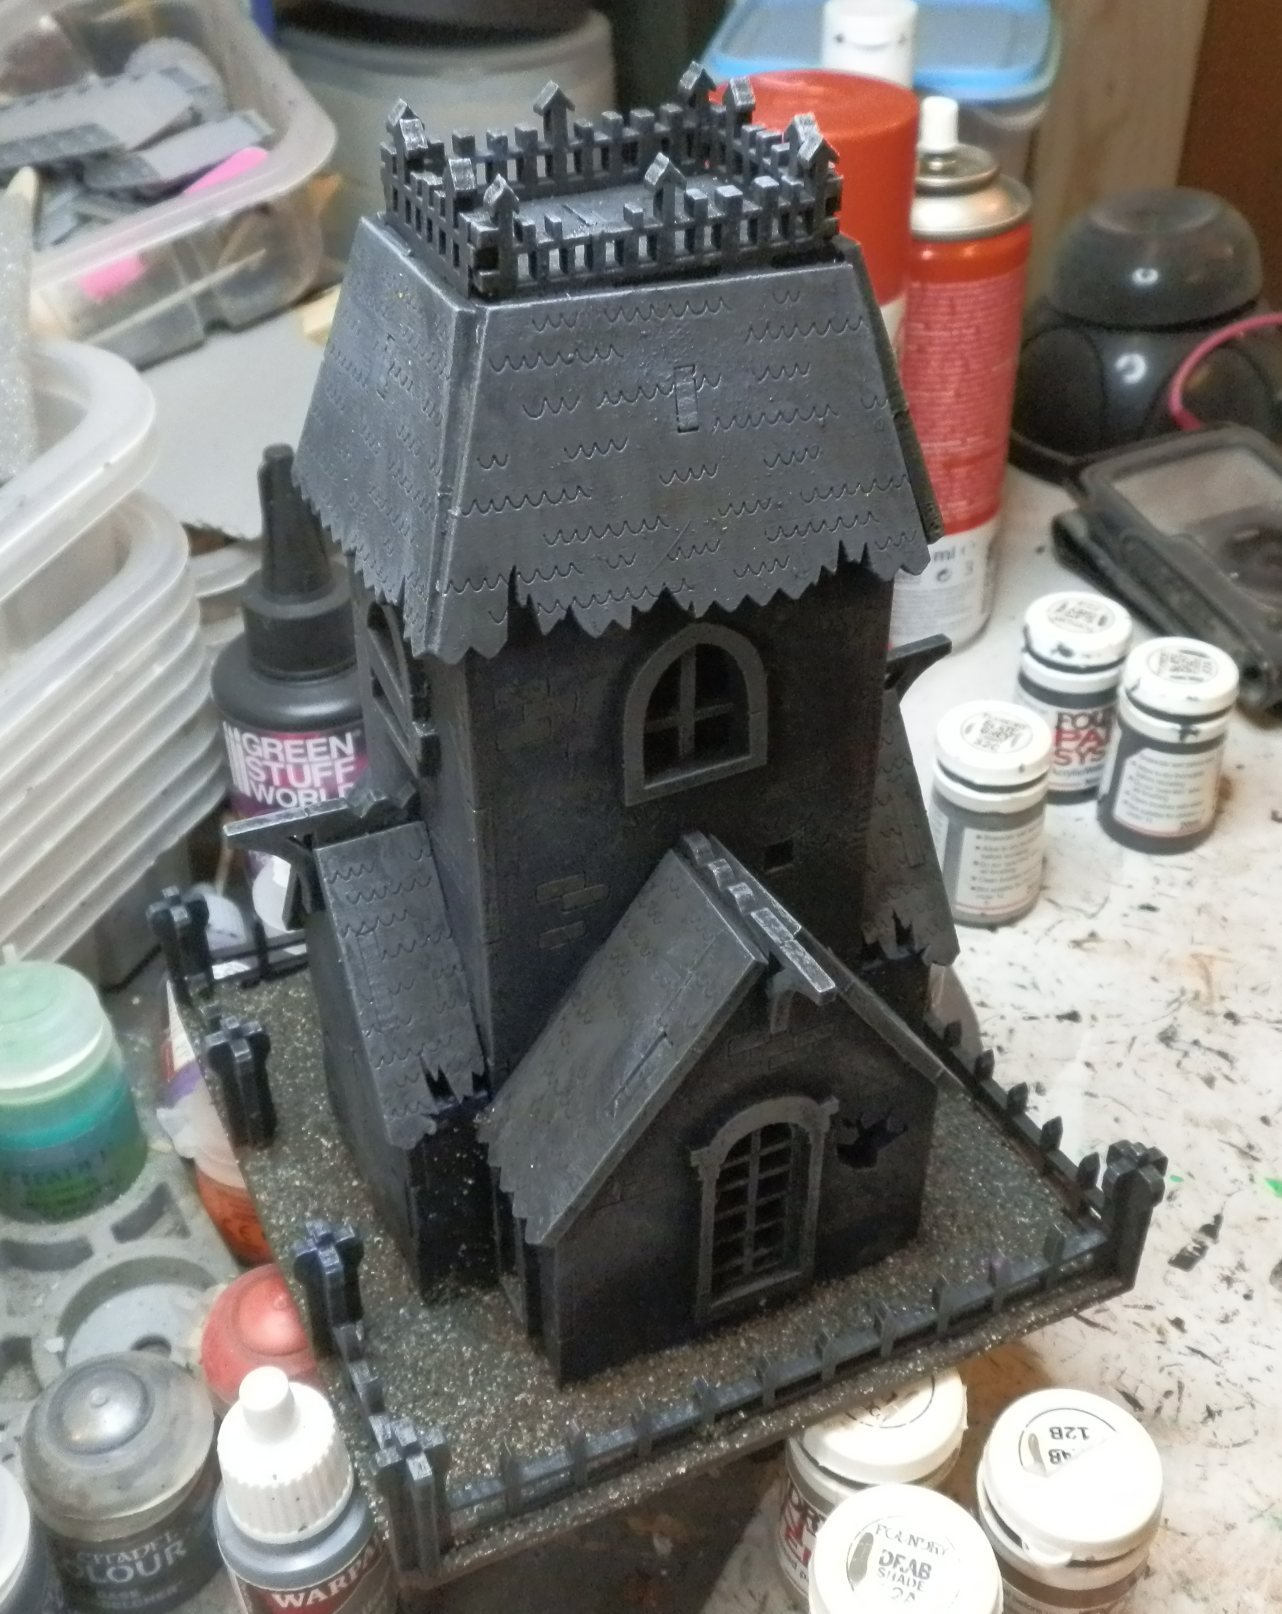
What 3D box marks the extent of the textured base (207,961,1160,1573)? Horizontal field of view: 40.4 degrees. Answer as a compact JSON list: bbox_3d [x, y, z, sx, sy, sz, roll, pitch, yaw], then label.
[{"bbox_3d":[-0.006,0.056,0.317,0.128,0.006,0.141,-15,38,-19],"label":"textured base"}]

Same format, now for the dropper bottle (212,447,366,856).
[{"bbox_3d":[-0.077,-0.026,0.408,0.042,0.125,0.042,-9,38,-10],"label":"dropper bottle"}]

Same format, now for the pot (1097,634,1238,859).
[{"bbox_3d":[0.135,-0.016,0.445,0.031,0.048,0.031,11,39,16],"label":"pot"}]

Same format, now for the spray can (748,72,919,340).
[{"bbox_3d":[0.042,-0.098,0.457,0.052,0.166,0.052,2,37,5],"label":"spray can"}]

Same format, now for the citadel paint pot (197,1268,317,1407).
[{"bbox_3d":[-0.061,0.102,0.310,0.034,0.042,0.034,-1,37,1],"label":"citadel paint pot"}]

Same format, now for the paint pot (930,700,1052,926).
[{"bbox_3d":[0.087,0.001,0.442,0.029,0.051,0.029,-1,36,0],"label":"paint pot"}]

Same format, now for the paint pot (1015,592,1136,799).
[{"bbox_3d":[0.114,-0.029,0.463,0.031,0.048,0.031,8,38,13],"label":"paint pot"}]

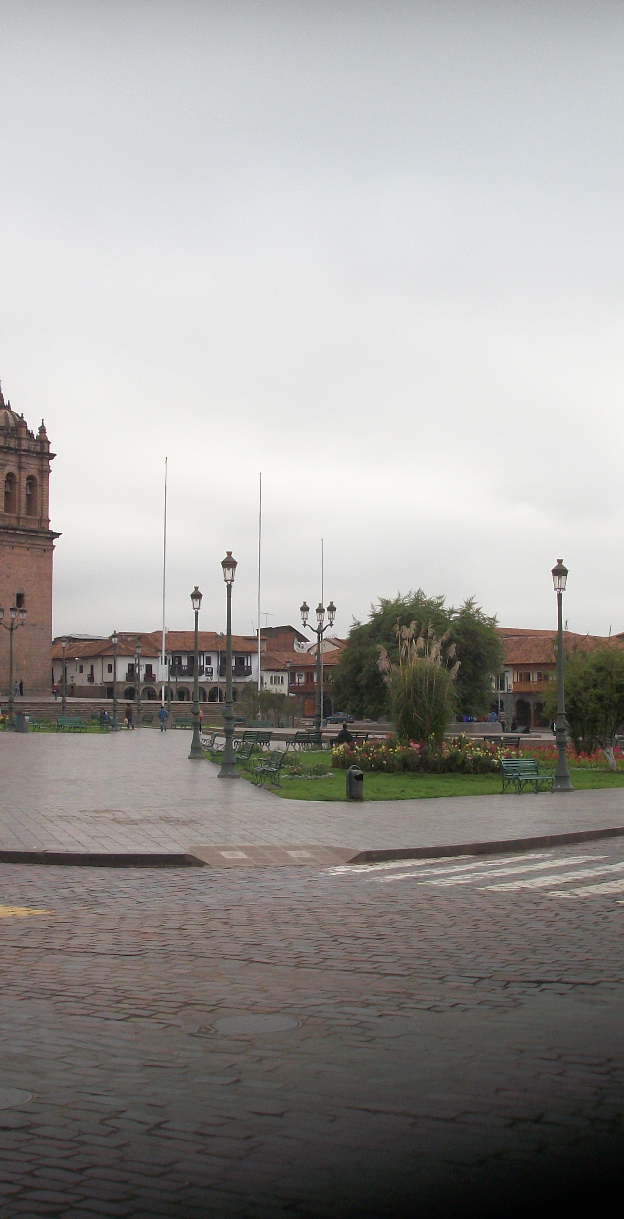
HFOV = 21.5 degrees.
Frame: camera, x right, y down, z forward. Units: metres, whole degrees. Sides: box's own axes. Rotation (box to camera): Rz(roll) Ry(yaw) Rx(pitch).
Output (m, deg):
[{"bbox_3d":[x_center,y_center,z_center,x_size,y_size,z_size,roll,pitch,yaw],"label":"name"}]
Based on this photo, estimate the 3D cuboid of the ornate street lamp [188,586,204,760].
[{"bbox_3d":[-3.756,2.070,53.797,0.530,5.650,0.530,0,-3,0],"label":"ornate street lamp"}]

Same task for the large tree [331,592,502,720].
[{"bbox_3d":[7.730,3.912,122.000,12.630,10.460,11.500,0,-3,0],"label":"large tree"}]

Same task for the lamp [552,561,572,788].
[{"bbox_3d":[6.127,1.592,40.093,0.530,5.650,0.530,0,-3,0],"label":"lamp"}]

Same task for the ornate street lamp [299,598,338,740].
[{"bbox_3d":[0.344,2.898,73.758,1.600,6.550,1.450,0,-3,0],"label":"ornate street lamp"}]

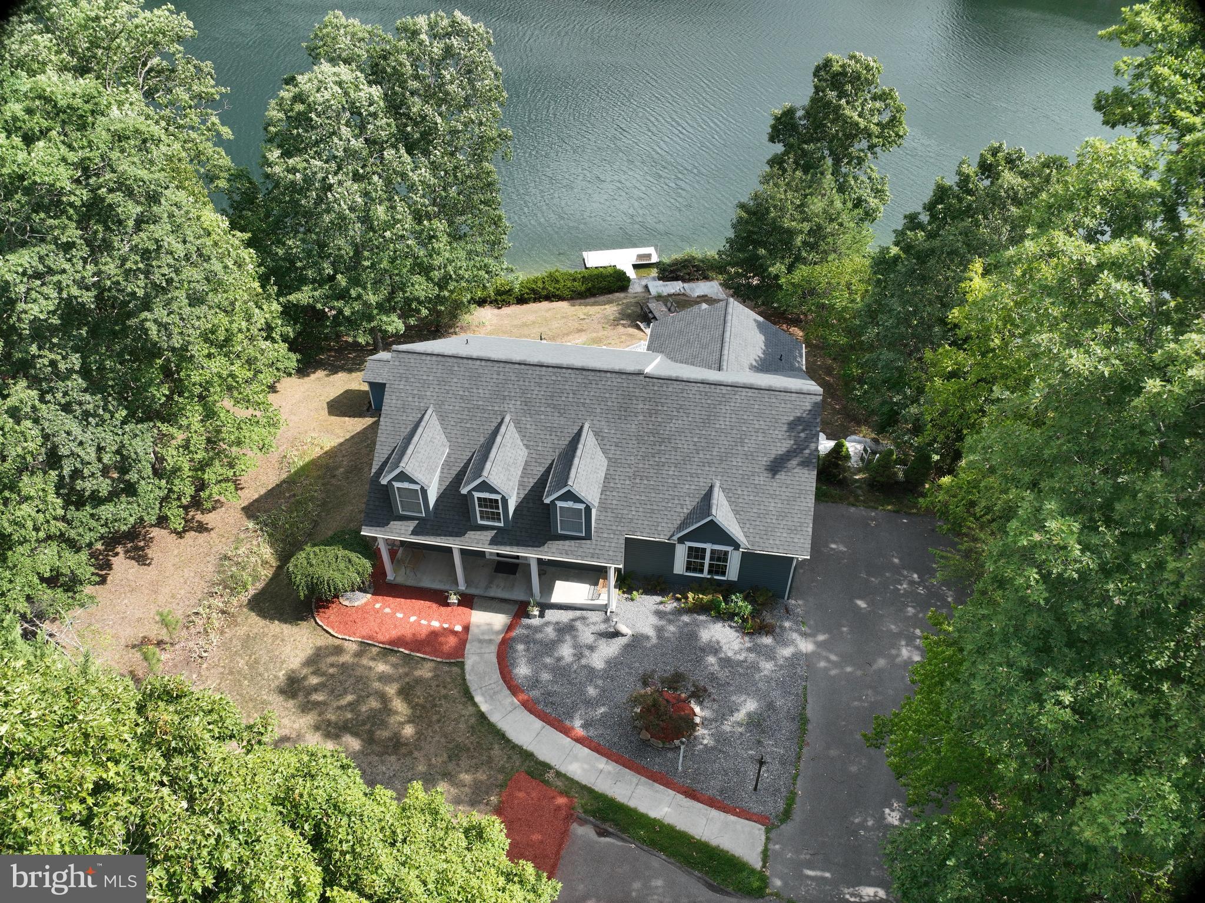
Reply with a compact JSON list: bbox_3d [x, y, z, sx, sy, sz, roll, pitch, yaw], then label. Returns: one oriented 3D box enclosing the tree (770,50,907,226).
[{"bbox_3d":[14.314,-17.736,52.047,8.200,13.200,8.000,6,42,6],"label":"tree"}]

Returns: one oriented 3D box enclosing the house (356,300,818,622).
[{"bbox_3d":[0.302,-1.368,34.271,15.950,7.670,14.850,6,42,6],"label":"house"}]

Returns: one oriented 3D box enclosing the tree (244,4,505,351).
[{"bbox_3d":[-10.664,-12.422,41.423,12.600,16.700,11.200,6,42,6],"label":"tree"}]

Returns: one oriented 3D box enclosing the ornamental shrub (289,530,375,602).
[{"bbox_3d":[-10.092,4.348,31.175,3.100,1.800,2.900,6,42,6],"label":"ornamental shrub"}]

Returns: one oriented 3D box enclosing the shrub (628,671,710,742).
[{"bbox_3d":[2.145,8.273,26.987,2.400,1.000,2.250,1,42,0],"label":"shrub"}]

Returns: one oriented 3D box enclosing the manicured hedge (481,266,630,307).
[{"bbox_3d":[-3.047,-10.166,51.243,9.250,1.350,1.600,-8,42,-10],"label":"manicured hedge"}]

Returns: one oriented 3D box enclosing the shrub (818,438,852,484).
[{"bbox_3d":[9.932,0.351,35.645,1.400,1.950,1.400,6,42,6],"label":"shrub"}]

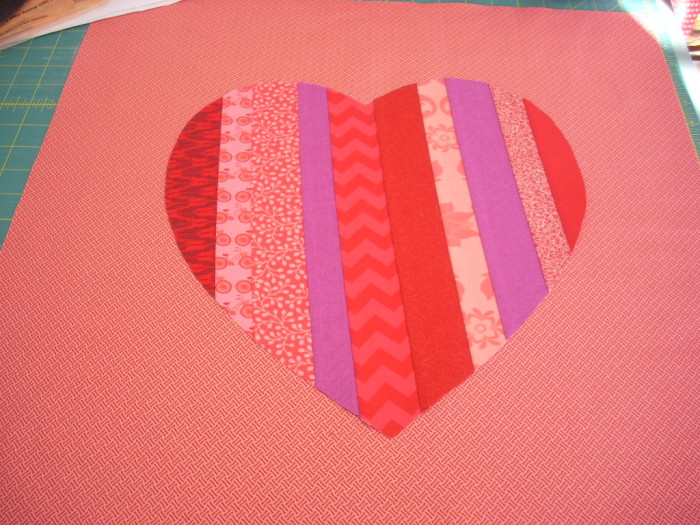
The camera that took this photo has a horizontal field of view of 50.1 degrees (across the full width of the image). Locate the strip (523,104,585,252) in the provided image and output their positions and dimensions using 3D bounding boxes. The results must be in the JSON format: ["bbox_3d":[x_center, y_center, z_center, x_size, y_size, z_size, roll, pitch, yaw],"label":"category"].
[{"bbox_3d":[0.166,-0.075,0.583,0.027,0.004,0.164,-4,54,-1],"label":"strip"}]

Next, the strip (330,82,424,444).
[{"bbox_3d":[0.013,-0.024,0.550,0.039,0.004,0.323,-5,54,-2],"label":"strip"}]

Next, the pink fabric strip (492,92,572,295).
[{"bbox_3d":[0.141,-0.068,0.579,0.024,0.004,0.218,-4,54,-1],"label":"pink fabric strip"}]

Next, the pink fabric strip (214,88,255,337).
[{"bbox_3d":[-0.088,-0.054,0.576,0.026,0.004,0.250,-4,54,-1],"label":"pink fabric strip"}]

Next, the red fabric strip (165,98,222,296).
[{"bbox_3d":[-0.122,-0.058,0.580,0.042,0.004,0.206,-4,54,-1],"label":"red fabric strip"}]

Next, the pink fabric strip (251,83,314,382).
[{"bbox_3d":[-0.053,-0.040,0.565,0.040,0.004,0.298,-4,54,-1],"label":"pink fabric strip"}]

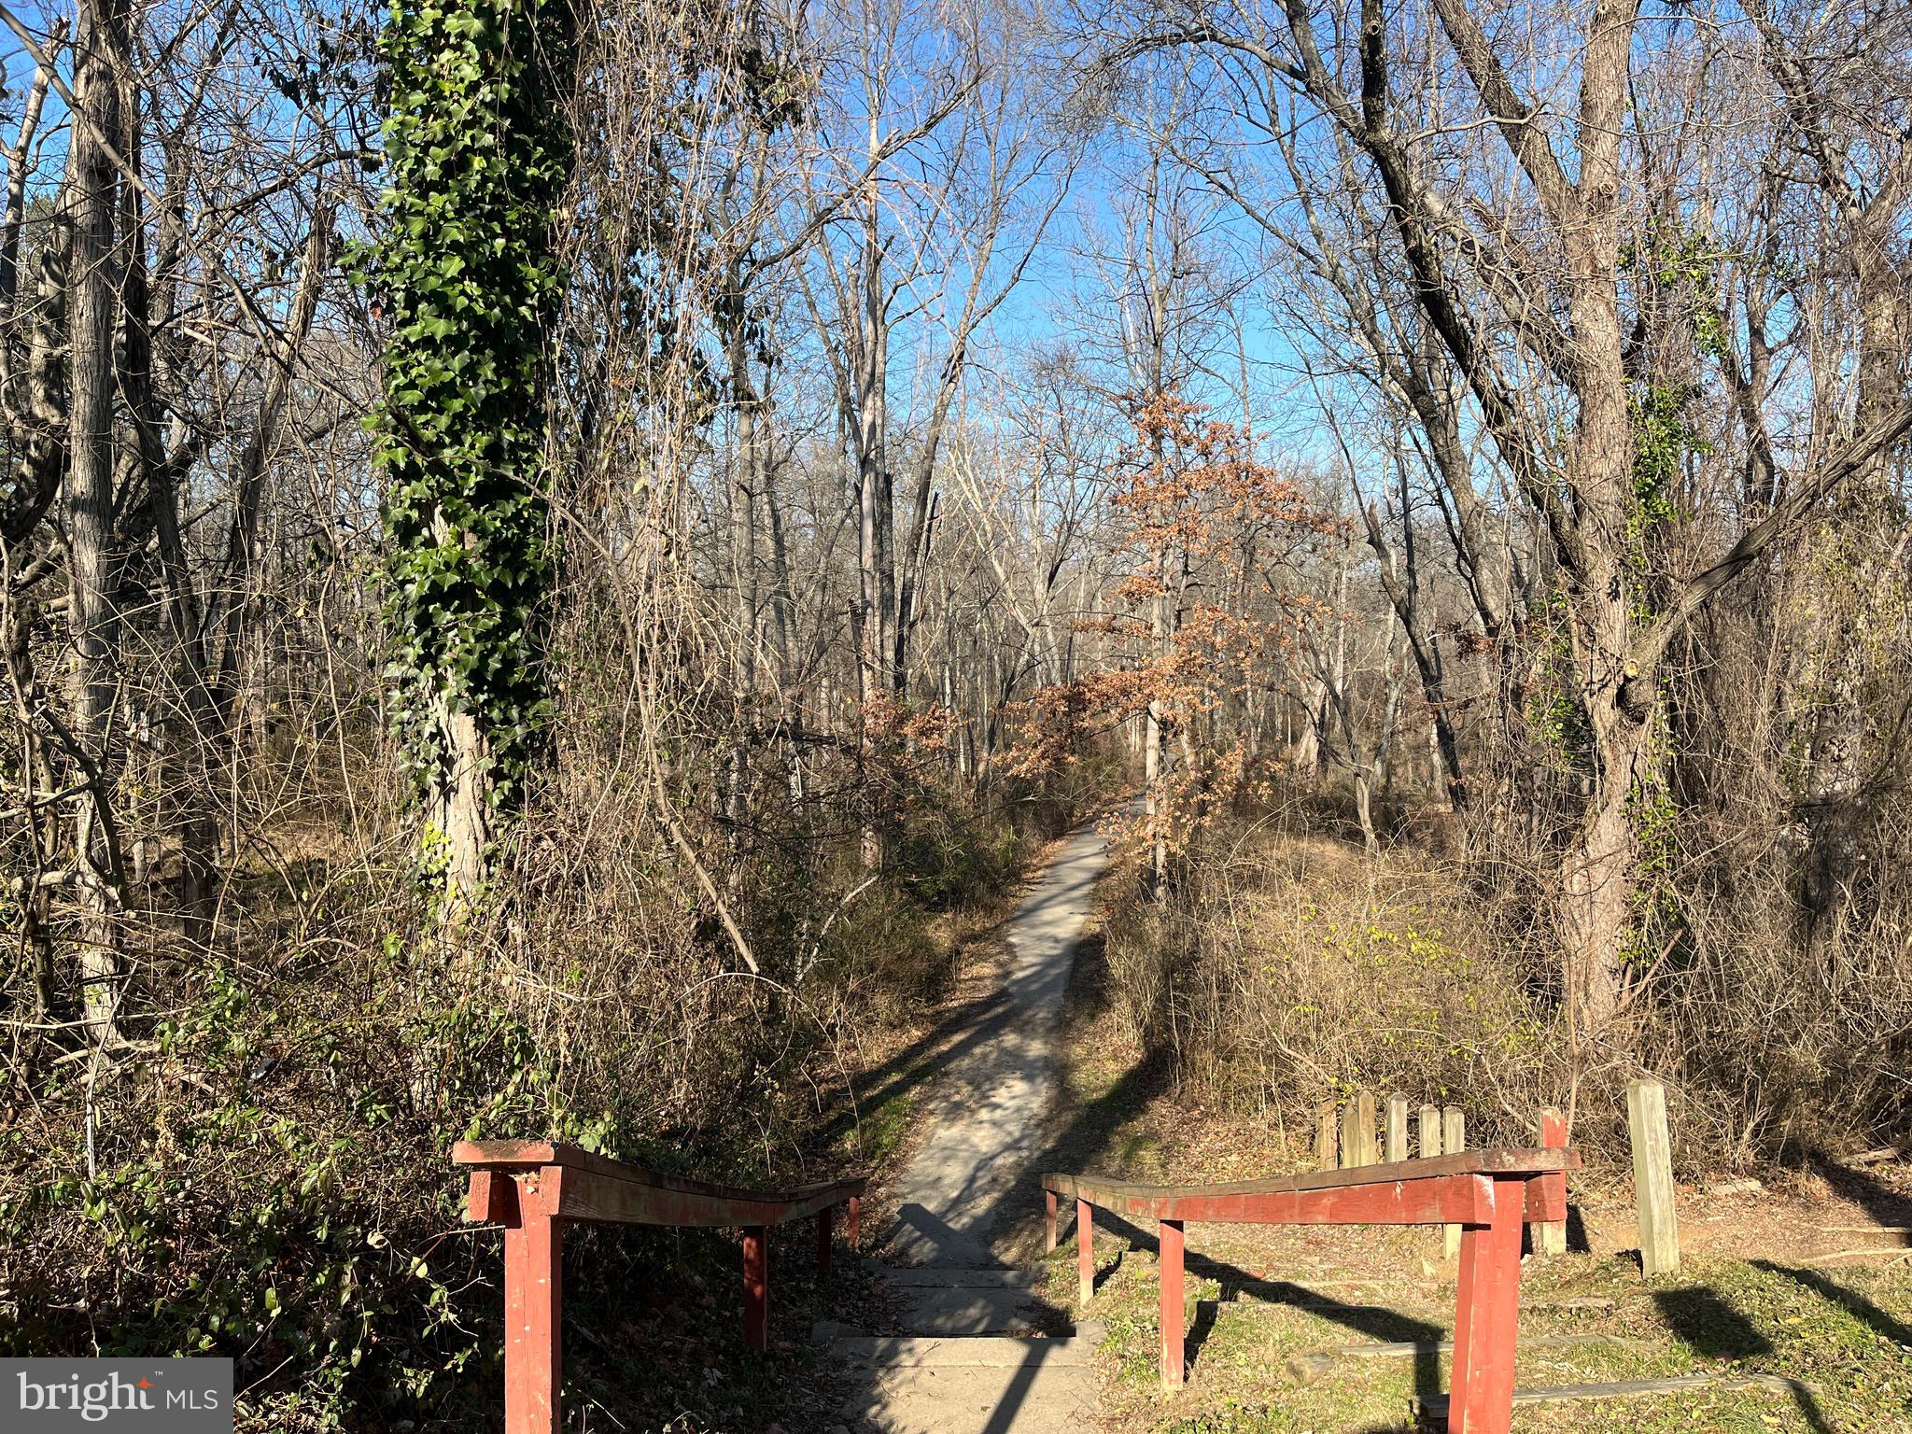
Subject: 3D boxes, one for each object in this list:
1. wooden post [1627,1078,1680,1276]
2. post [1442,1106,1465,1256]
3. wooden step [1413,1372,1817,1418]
[{"bbox_3d":[4.000,2.650,8.250,0.140,1.100,0.140,-5,0,0],"label":"wooden post"},{"bbox_3d":[3.950,3.690,11.400,0.140,1.200,0.140,0,0,6],"label":"post"},{"bbox_3d":[2.450,2.510,5.330,1.540,0.080,0.100,0,0,-6],"label":"wooden step"}]

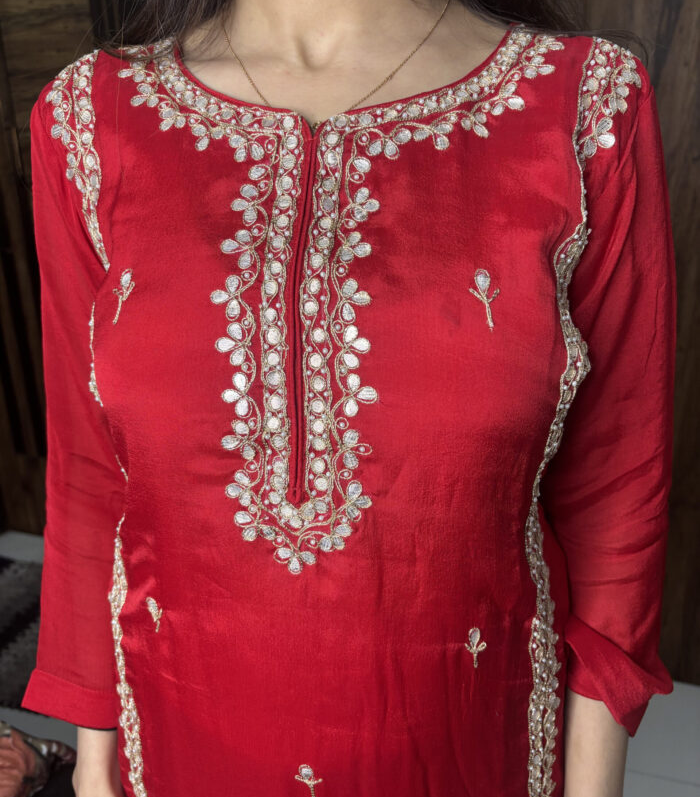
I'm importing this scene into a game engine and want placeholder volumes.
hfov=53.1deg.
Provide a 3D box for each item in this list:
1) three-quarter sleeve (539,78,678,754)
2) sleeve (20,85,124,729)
[{"bbox_3d":[0.180,0.018,0.485,0.100,0.435,0.125,-1,8,8],"label":"three-quarter sleeve"},{"bbox_3d":[-0.193,0.018,0.505,0.092,0.435,0.125,3,8,8],"label":"sleeve"}]

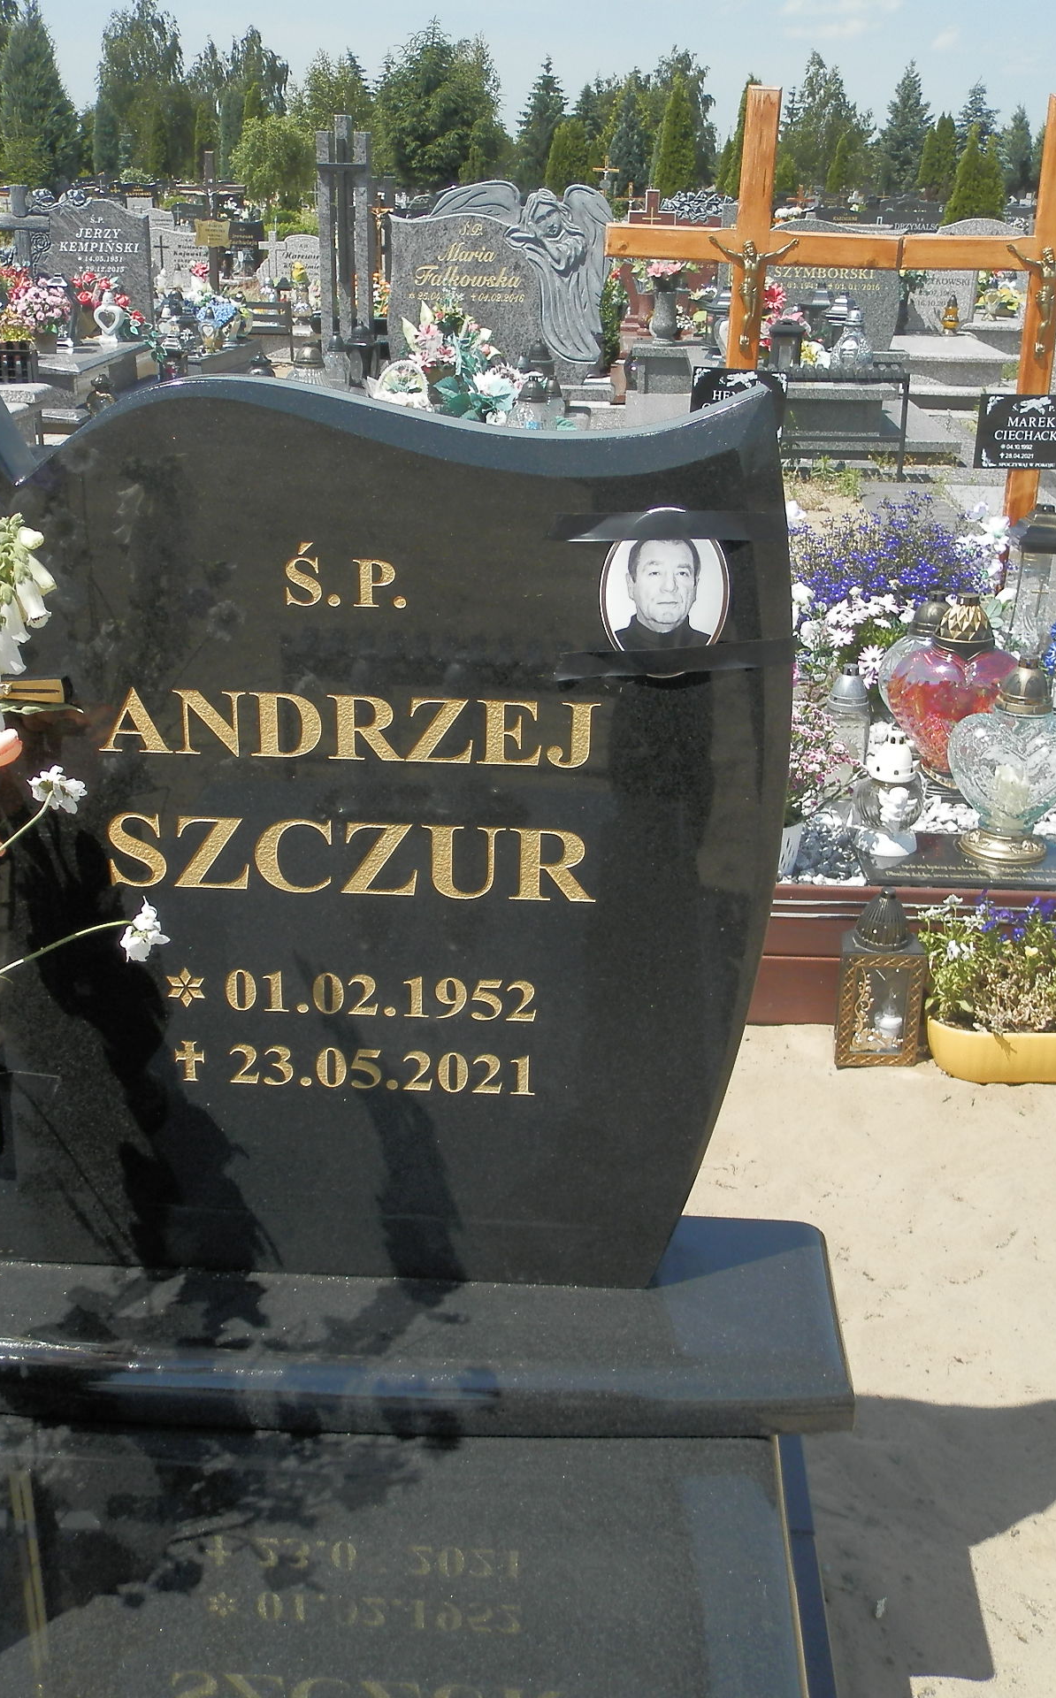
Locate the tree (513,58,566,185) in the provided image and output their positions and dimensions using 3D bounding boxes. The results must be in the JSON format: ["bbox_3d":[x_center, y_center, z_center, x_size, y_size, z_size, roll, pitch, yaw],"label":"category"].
[{"bbox_3d":[0.267,-18.020,42.335,1.258,4.383,1.258,2,22,2],"label":"tree"}]

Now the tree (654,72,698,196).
[{"bbox_3d":[2.843,-13.432,32.310,0.891,3.368,0.891,2,22,2],"label":"tree"}]

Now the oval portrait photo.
[{"bbox_3d":[0.097,-0.179,1.144,0.090,0.121,0.009,2,23,3],"label":"oval portrait photo"}]

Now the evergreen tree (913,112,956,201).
[{"bbox_3d":[15.394,-26.213,61.906,1.585,3.062,1.585,2,23,3],"label":"evergreen tree"}]

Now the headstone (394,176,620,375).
[{"bbox_3d":[-0.109,-2.326,6.724,0.938,0.778,0.130,2,23,4],"label":"headstone"}]

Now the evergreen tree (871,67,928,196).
[{"bbox_3d":[16.547,-31.899,72.480,2.478,5.327,2.478,2,23,3],"label":"evergreen tree"}]

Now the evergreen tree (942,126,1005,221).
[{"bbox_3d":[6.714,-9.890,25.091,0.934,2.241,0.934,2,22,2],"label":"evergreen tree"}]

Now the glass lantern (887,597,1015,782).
[{"bbox_3d":[0.772,-0.279,2.910,0.235,0.335,0.140,2,22,2],"label":"glass lantern"}]

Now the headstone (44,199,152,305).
[{"bbox_3d":[-2.352,-3.180,8.970,0.610,0.739,0.110,2,23,3],"label":"headstone"}]

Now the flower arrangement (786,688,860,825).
[{"bbox_3d":[0.418,-0.156,2.730,0.270,0.241,0.261,2,23,3],"label":"flower arrangement"}]

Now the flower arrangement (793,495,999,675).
[{"bbox_3d":[0.924,-0.675,4.103,0.546,0.418,0.420,2,23,4],"label":"flower arrangement"}]

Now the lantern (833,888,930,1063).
[{"bbox_3d":[0.564,0.186,2.558,0.135,0.282,0.135,4,23,7],"label":"lantern"}]

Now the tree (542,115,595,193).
[{"bbox_3d":[1.212,-20.025,47.984,1.553,2.815,1.553,2,23,4],"label":"tree"}]

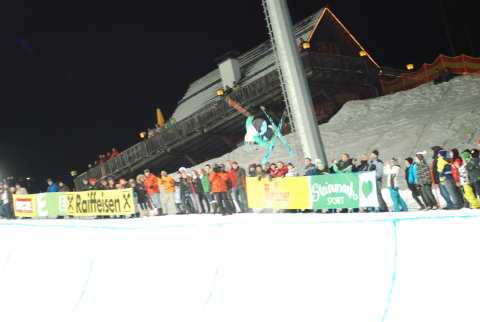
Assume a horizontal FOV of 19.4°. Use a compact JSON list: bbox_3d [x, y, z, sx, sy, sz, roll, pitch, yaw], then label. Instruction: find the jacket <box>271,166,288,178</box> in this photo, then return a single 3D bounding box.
[{"bbox_3d":[1.401,0.497,45.319,0.580,0.680,0.450,-24,-19,35],"label":"jacket"}]

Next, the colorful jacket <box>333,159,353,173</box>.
[{"bbox_3d":[3.226,0.298,42.184,0.450,0.700,0.620,0,-20,-39],"label":"colorful jacket"}]

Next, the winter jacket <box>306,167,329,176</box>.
[{"bbox_3d":[2.328,0.499,42.400,0.400,0.700,0.580,-3,-17,-31],"label":"winter jacket"}]

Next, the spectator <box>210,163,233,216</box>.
[{"bbox_3d":[-0.645,1.001,47.600,0.680,1.770,0.520,-15,-14,11],"label":"spectator"}]

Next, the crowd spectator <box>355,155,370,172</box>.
[{"bbox_3d":[3.740,0.692,41.300,0.580,1.770,0.450,-23,-17,37],"label":"crowd spectator"}]

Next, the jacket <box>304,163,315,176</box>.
[{"bbox_3d":[2.242,0.454,43.935,0.400,0.700,0.550,1,-21,-40],"label":"jacket"}]

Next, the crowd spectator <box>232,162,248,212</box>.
[{"bbox_3d":[-0.065,0.876,46.218,0.500,1.720,0.360,-24,-19,38],"label":"crowd spectator"}]

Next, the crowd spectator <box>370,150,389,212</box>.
[{"bbox_3d":[4.028,0.592,40.500,0.420,1.820,0.580,-7,-15,-22],"label":"crowd spectator"}]

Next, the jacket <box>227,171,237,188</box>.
[{"bbox_3d":[-0.238,0.578,46.300,0.350,0.700,0.520,1,-19,-41],"label":"jacket"}]

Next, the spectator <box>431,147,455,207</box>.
[{"bbox_3d":[5.421,0.436,37.820,0.400,1.740,0.520,-10,-15,-9],"label":"spectator"}]

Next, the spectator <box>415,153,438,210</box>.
[{"bbox_3d":[5.176,0.541,38.929,0.450,1.717,0.550,-23,-18,31],"label":"spectator"}]

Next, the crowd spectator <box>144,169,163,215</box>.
[{"bbox_3d":[-3.231,1.183,52.845,0.580,1.834,0.450,-24,-19,35],"label":"crowd spectator"}]

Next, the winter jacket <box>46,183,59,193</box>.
[{"bbox_3d":[-8.278,1.378,62.568,0.550,0.700,0.420,-23,-18,31],"label":"winter jacket"}]

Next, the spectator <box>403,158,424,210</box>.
[{"bbox_3d":[5.126,0.646,41.200,0.420,1.620,0.520,-7,-15,-22],"label":"spectator"}]

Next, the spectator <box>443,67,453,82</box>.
[{"bbox_3d":[12.457,-5.150,84.000,0.700,0.920,0.600,-3,-17,-31],"label":"spectator"}]

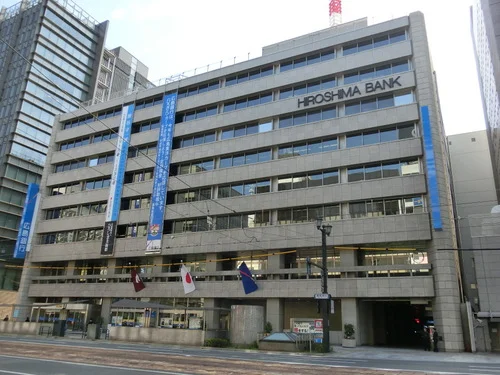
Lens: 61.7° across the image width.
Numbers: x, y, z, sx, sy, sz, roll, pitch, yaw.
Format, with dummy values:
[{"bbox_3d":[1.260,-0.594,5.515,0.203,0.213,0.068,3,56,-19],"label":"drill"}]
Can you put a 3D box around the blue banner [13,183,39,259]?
[{"bbox_3d":[-30.983,4.356,58.103,0.574,10.606,1.248,-7,-21,27],"label":"blue banner"}]

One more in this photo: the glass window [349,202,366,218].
[{"bbox_3d":[9.357,1.974,36.175,1.454,1.425,0.150,-8,-21,27],"label":"glass window"}]

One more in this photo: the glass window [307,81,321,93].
[{"bbox_3d":[7.262,-11.168,47.465,1.620,1.566,0.100,-8,-21,27],"label":"glass window"}]

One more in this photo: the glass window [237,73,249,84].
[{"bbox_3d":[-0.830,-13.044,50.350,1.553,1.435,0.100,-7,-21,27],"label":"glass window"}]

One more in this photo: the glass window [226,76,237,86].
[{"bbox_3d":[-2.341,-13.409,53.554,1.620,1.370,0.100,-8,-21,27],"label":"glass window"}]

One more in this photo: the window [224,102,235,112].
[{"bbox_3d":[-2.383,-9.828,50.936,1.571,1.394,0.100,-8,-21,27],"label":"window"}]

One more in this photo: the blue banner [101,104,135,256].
[{"bbox_3d":[-16.998,-1.501,54.228,2.036,20.659,0.100,-7,-21,27],"label":"blue banner"}]

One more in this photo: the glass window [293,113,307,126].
[{"bbox_3d":[5.030,-6.709,41.681,1.454,1.425,0.150,-8,-21,27],"label":"glass window"}]

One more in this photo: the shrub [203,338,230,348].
[{"bbox_3d":[-2.123,10.191,27.629,1.750,0.650,1.100,-8,-21,27],"label":"shrub"}]

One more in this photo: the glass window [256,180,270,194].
[{"bbox_3d":[1.397,-0.099,44.013,1.480,1.320,0.100,-8,-21,27],"label":"glass window"}]

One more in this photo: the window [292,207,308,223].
[{"bbox_3d":[4.681,2.596,38.562,1.454,1.425,0.150,-8,-21,27],"label":"window"}]

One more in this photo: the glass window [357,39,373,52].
[{"bbox_3d":[11.945,-14.569,43.410,1.538,1.459,0.150,-7,-21,27],"label":"glass window"}]

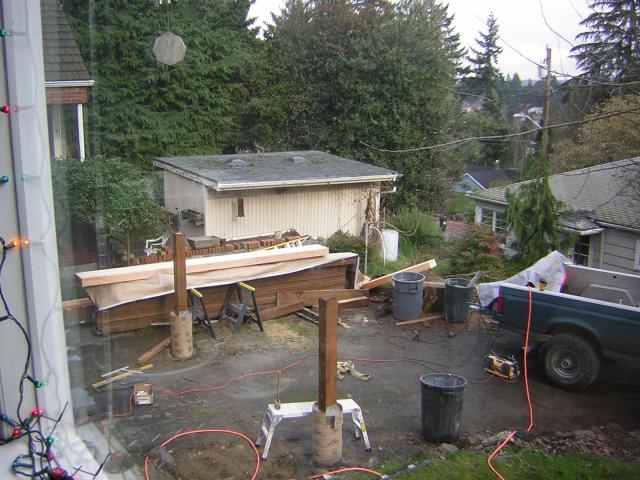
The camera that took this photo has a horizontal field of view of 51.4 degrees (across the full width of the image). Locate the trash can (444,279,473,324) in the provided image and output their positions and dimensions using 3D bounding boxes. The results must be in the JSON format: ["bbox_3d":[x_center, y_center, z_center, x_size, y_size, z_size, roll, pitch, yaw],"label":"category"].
[{"bbox_3d":[2.509,1.097,11.887,0.520,0.670,0.520,0,10,0],"label":"trash can"}]

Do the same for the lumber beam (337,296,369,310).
[{"bbox_3d":[0.510,1.198,12.286,0.760,0.130,0.140,-5,11,-27],"label":"lumber beam"}]

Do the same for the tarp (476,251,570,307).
[{"bbox_3d":[3.081,0.557,9.829,1.850,0.600,0.620,-10,15,-43],"label":"tarp"}]

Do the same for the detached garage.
[{"bbox_3d":[-1.708,-1.730,25.574,7.552,2.863,5.251,-7,13,-35],"label":"detached garage"}]

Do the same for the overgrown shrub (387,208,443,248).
[{"bbox_3d":[2.840,-0.300,20.000,1.700,1.269,1.600,2,11,8],"label":"overgrown shrub"}]

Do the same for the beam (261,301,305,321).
[{"bbox_3d":[-0.690,1.247,11.960,0.990,0.150,0.130,-9,14,-41],"label":"beam"}]

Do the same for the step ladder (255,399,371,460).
[{"bbox_3d":[-0.075,1.979,6.994,1.130,0.470,0.340,-2,11,-12],"label":"step ladder"}]

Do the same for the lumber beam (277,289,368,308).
[{"bbox_3d":[0.070,1.078,12.590,1.700,0.260,0.100,-1,10,-6],"label":"lumber beam"}]

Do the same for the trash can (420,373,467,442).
[{"bbox_3d":[1.443,1.946,7.718,0.540,0.675,0.540,0,10,0],"label":"trash can"}]

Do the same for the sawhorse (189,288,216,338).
[{"bbox_3d":[-2.035,1.173,10.788,0.470,0.710,0.720,-6,12,-28],"label":"sawhorse"}]

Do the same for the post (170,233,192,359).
[{"bbox_3d":[-1.988,0.791,9.476,0.310,1.780,0.310,-6,12,-30],"label":"post"}]

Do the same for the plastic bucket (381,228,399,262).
[{"bbox_3d":[1.684,0.146,15.791,0.400,0.720,0.400,0,10,0],"label":"plastic bucket"}]

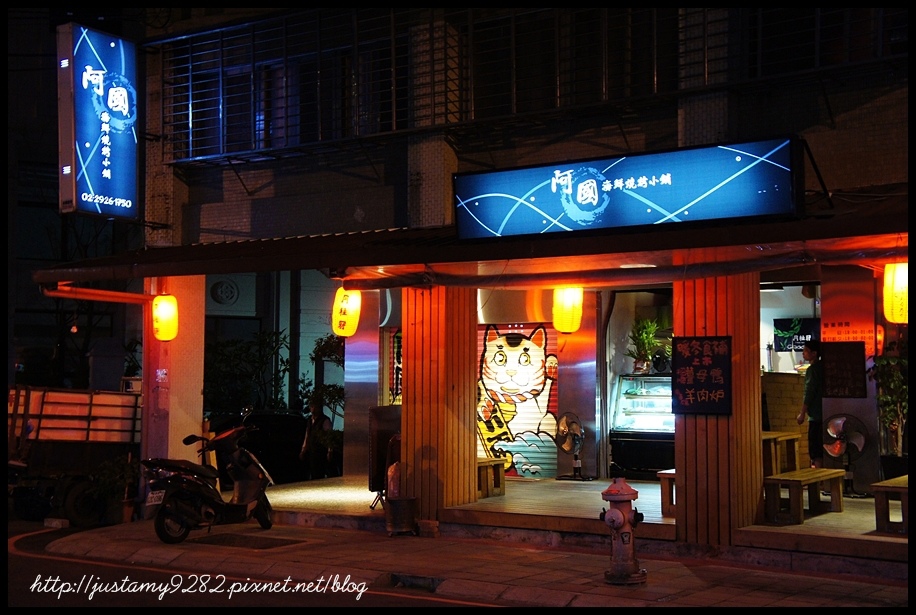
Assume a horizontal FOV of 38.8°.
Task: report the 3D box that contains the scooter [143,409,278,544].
[{"bbox_3d":[-2.388,1.619,12.688,0.710,1.190,1.820,-2,-4,35],"label":"scooter"}]

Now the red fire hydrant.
[{"bbox_3d":[1.243,1.660,9.854,0.330,0.810,0.330,-2,-3,29],"label":"red fire hydrant"}]

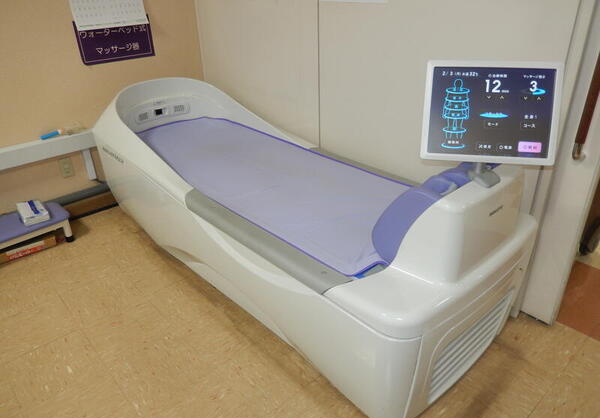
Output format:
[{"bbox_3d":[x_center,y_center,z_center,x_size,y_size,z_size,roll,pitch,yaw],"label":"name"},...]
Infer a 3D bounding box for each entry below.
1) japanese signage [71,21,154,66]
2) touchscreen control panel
[{"bbox_3d":[-1.132,-1.050,2.685,0.458,0.256,0.010,-23,33,-36],"label":"japanese signage"},{"bbox_3d":[0.509,-0.258,1.169,0.336,0.261,0.040,4,5,9],"label":"touchscreen control panel"}]

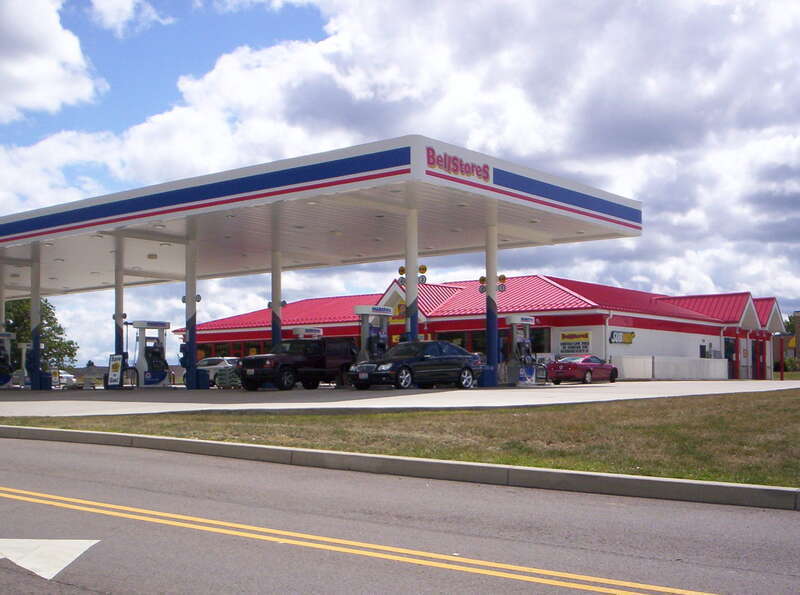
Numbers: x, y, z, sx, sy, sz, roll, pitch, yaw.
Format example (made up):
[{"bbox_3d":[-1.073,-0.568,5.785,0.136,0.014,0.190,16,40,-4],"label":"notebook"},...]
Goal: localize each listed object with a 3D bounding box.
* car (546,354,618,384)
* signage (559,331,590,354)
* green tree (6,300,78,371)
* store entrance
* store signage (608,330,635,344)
[{"bbox_3d":[8.689,3.447,40.700,1.800,1.400,4.600,-4,-6,38],"label":"car"},{"bbox_3d":[9.332,2.407,45.200,1.900,1.200,0.060,-4,-6,42],"label":"signage"},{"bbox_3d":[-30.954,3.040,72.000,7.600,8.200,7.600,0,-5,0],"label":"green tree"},{"bbox_3d":[24.180,4.263,57.500,0.200,2.600,2.300,-4,-6,45],"label":"store entrance"},{"bbox_3d":[11.802,2.136,45.300,0.150,0.660,2.600,-4,-6,45],"label":"store signage"}]

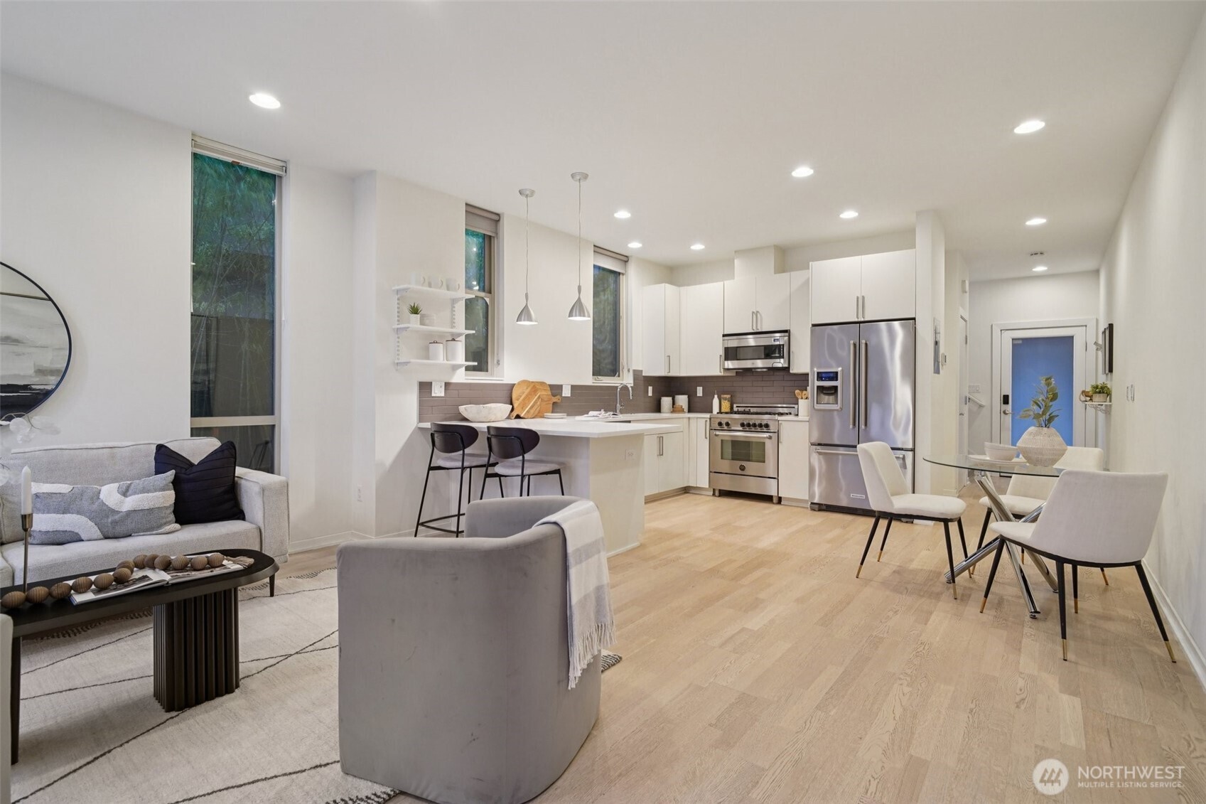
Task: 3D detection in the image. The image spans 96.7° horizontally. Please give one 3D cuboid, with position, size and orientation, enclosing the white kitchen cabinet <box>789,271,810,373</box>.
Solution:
[{"bbox_3d":[2.311,-0.858,5.882,0.395,1.098,0.340,1,0,40],"label":"white kitchen cabinet"}]

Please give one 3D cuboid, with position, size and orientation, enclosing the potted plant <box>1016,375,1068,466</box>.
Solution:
[{"bbox_3d":[2.312,0.094,2.813,0.210,0.476,0.210,1,1,40],"label":"potted plant"}]

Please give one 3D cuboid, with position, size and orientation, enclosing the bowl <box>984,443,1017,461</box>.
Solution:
[{"bbox_3d":[2.252,0.283,3.032,0.165,0.080,0.165,1,0,37],"label":"bowl"}]

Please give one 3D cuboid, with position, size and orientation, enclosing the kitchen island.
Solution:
[{"bbox_3d":[-0.460,0.608,4.148,1.890,0.900,0.980,1,0,40],"label":"kitchen island"}]

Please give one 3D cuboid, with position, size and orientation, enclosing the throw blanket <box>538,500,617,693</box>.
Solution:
[{"bbox_3d":[-0.091,0.601,1.790,0.200,0.480,0.390,1,0,20],"label":"throw blanket"}]

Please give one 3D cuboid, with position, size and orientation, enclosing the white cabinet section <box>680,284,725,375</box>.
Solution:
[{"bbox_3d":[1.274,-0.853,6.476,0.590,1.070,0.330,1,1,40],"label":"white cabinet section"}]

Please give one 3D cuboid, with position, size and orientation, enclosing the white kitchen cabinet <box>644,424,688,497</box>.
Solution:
[{"bbox_3d":[0.390,0.573,5.909,0.610,0.790,0.930,1,1,40],"label":"white kitchen cabinet"}]

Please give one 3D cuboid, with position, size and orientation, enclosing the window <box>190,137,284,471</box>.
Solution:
[{"bbox_3d":[-2.430,-0.451,3.577,0.120,2.410,0.535,1,0,40],"label":"window"}]

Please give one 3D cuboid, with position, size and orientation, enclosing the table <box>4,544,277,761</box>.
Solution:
[{"bbox_3d":[-1.722,0.860,1.794,0.440,0.460,1.050,1,1,40],"label":"table"}]

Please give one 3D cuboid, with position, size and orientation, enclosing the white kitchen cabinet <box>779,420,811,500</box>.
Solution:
[{"bbox_3d":[2.102,0.590,5.588,0.300,0.800,0.600,1,1,40],"label":"white kitchen cabinet"}]

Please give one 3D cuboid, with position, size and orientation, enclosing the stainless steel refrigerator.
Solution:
[{"bbox_3d":[2.575,0.178,5.228,0.900,1.800,0.730,1,1,40],"label":"stainless steel refrigerator"}]

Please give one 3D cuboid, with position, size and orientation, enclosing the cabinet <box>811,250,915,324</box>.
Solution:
[{"bbox_3d":[2.608,-1.062,5.257,0.915,0.610,0.620,1,1,40],"label":"cabinet"}]

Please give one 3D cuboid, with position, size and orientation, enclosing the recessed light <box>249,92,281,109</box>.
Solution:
[{"bbox_3d":[-1.853,-1.644,2.939,0.160,0.025,0.160,1,1,40],"label":"recessed light"}]

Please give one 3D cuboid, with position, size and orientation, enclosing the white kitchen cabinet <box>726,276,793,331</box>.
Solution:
[{"bbox_3d":[1.786,-1.067,6.010,0.758,0.605,0.335,1,1,40],"label":"white kitchen cabinet"}]

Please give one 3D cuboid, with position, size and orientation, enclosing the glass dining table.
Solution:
[{"bbox_3d":[2.314,0.707,2.909,1.060,0.754,1.060,1,1,40],"label":"glass dining table"}]

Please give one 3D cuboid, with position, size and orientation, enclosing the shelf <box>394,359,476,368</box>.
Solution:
[{"bbox_3d":[-1.275,-0.292,4.139,0.235,0.030,0.590,1,1,40],"label":"shelf"}]

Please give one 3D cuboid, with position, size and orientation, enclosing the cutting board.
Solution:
[{"bbox_3d":[-0.635,-0.023,5.161,0.070,0.370,0.620,-9,-6,39],"label":"cutting board"}]

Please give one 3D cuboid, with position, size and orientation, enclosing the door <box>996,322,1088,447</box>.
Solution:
[{"bbox_3d":[5.944,0.027,7.264,0.900,2.075,0.050,1,0,40],"label":"door"}]

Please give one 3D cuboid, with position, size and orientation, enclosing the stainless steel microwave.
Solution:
[{"bbox_3d":[1.772,-0.557,5.981,0.755,0.395,0.400,1,1,40],"label":"stainless steel microwave"}]

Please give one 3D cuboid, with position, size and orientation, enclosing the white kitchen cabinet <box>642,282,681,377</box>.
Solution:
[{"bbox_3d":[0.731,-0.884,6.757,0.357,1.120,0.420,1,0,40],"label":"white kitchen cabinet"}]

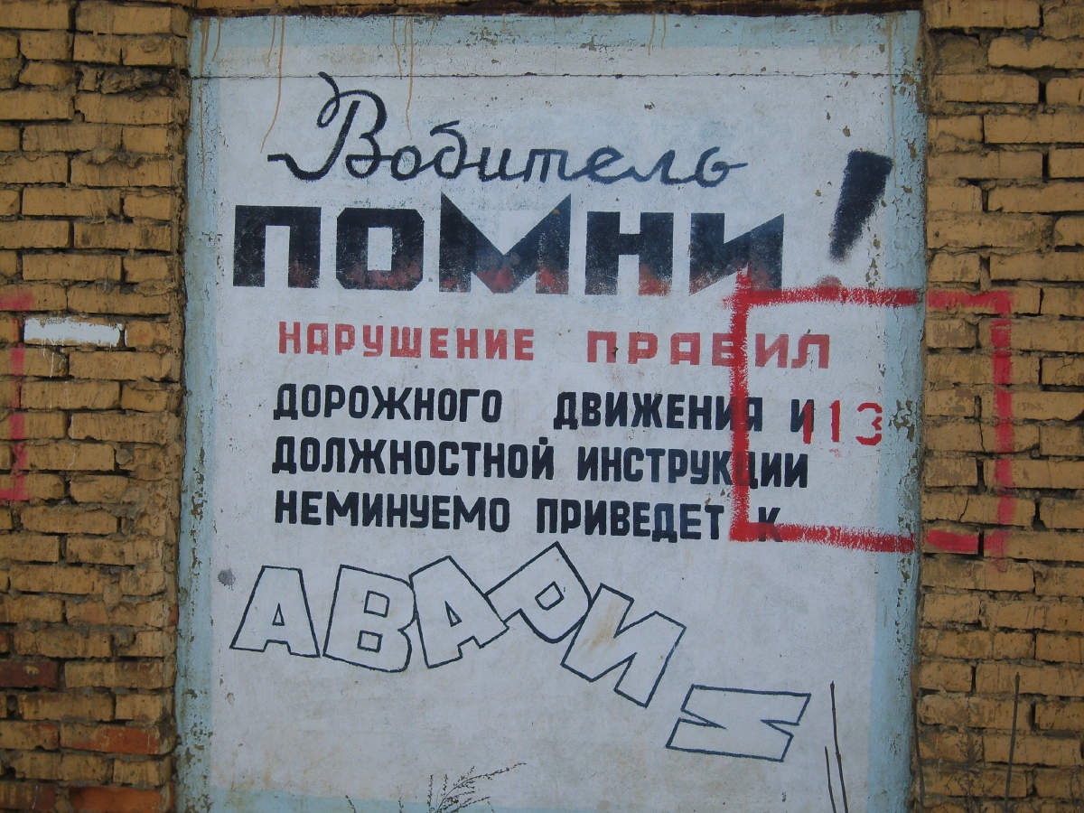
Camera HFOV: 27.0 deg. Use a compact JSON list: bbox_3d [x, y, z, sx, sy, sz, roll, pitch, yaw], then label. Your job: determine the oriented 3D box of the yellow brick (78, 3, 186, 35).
[{"bbox_3d":[-1.012,-0.947,5.573,0.250,0.065,0.120,1,1,10],"label":"yellow brick"}]

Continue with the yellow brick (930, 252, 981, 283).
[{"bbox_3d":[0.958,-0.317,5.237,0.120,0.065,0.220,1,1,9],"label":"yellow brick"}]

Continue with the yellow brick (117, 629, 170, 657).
[{"bbox_3d":[-0.967,0.583,5.644,0.120,0.065,0.210,1,1,10],"label":"yellow brick"}]

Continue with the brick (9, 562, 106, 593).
[{"bbox_3d":[-1.172,0.421,5.577,0.250,0.065,0.120,1,1,11],"label":"brick"}]

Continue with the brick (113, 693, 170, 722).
[{"bbox_3d":[-0.953,0.725,5.558,0.119,0.066,0.250,1,0,8],"label":"brick"}]

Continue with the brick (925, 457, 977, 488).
[{"bbox_3d":[0.956,0.150,5.292,0.119,0.066,0.250,1,0,8],"label":"brick"}]

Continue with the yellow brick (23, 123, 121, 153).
[{"bbox_3d":[-1.129,-0.650,5.521,0.249,0.066,0.120,1,0,8],"label":"yellow brick"}]

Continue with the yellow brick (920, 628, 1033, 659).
[{"bbox_3d":[1.002,0.540,5.198,0.252,0.068,0.120,1,2,10],"label":"yellow brick"}]

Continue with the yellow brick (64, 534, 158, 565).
[{"bbox_3d":[-1.027,0.349,5.546,0.250,0.065,0.120,1,1,11],"label":"yellow brick"}]

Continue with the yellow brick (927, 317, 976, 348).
[{"bbox_3d":[0.947,-0.168,5.202,0.120,0.065,0.250,1,1,11],"label":"yellow brick"}]

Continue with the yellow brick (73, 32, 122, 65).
[{"bbox_3d":[-1.060,-0.870,5.568,0.123,0.068,0.205,1,2,10],"label":"yellow brick"}]

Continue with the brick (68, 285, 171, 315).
[{"bbox_3d":[-1.016,-0.262,5.534,0.255,0.067,0.120,1,2,10],"label":"brick"}]

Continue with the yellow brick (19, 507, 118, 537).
[{"bbox_3d":[-1.139,0.278,5.536,0.250,0.065,0.120,1,1,9],"label":"yellow brick"}]

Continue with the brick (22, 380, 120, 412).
[{"bbox_3d":[-1.135,-0.028,5.532,0.250,0.065,0.120,1,1,9],"label":"brick"}]

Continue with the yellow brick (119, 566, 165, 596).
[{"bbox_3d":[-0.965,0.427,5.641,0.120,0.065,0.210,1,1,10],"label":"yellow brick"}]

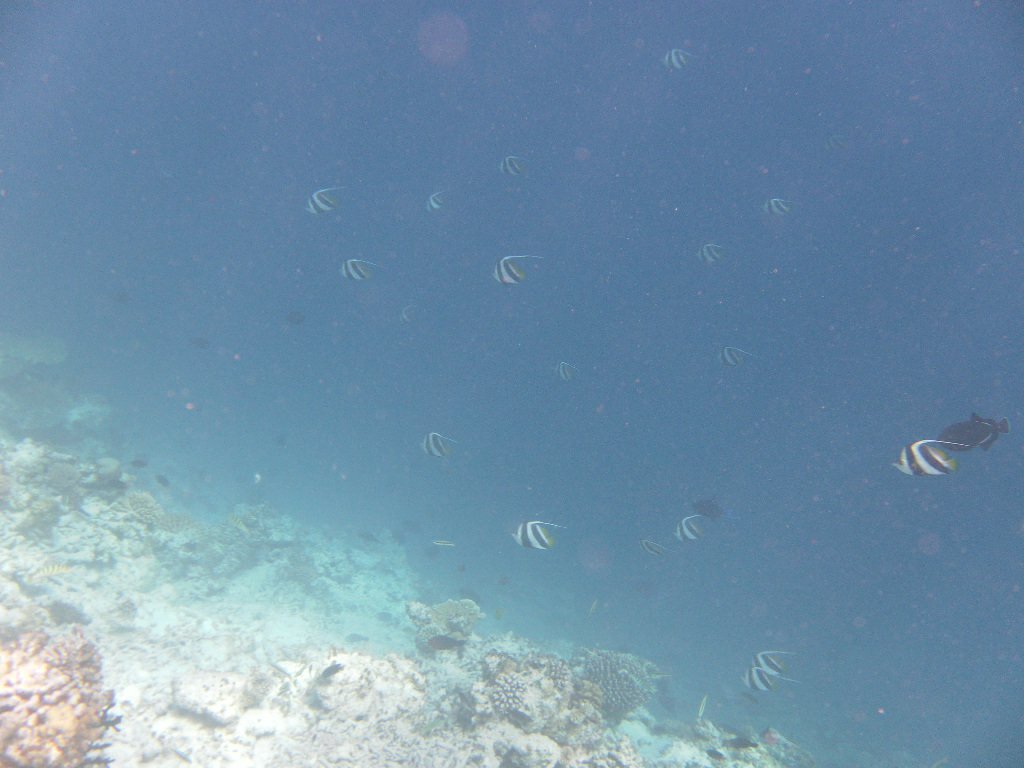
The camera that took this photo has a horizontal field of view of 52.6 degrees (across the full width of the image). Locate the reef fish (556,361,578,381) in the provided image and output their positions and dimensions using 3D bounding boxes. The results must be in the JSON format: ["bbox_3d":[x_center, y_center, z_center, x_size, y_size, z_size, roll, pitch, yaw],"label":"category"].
[{"bbox_3d":[0.332,-0.081,6.200,0.170,0.112,0.035,0,7,41],"label":"reef fish"}]

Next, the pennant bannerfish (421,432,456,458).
[{"bbox_3d":[-0.355,0.297,5.000,0.174,0.126,0.035,0,6,0],"label":"pennant bannerfish"}]

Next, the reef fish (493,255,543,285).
[{"bbox_3d":[0.023,-0.475,4.300,0.235,0.120,0.035,-1,8,33],"label":"reef fish"}]

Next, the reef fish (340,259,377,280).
[{"bbox_3d":[-0.766,-0.575,5.200,0.191,0.110,0.035,0,6,0],"label":"reef fish"}]

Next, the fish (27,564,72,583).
[{"bbox_3d":[-1.251,0.512,2.800,0.125,0.038,0.022,-15,8,9],"label":"fish"}]

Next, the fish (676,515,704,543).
[{"bbox_3d":[0.823,0.670,4.800,0.150,0.121,0.035,-15,6,1],"label":"fish"}]

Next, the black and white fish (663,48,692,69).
[{"bbox_3d":[0.959,-1.886,6.000,0.195,0.112,0.035,0,8,30],"label":"black and white fish"}]

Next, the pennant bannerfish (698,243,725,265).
[{"bbox_3d":[1.195,-0.781,6.200,0.185,0.112,0.035,0,9,29],"label":"pennant bannerfish"}]

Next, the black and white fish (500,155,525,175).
[{"bbox_3d":[0.003,-1.230,5.800,0.150,0.112,0.035,0,6,0],"label":"black and white fish"}]

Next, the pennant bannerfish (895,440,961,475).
[{"bbox_3d":[1.164,0.209,2.900,0.200,0.102,0.033,-1,9,21],"label":"pennant bannerfish"}]

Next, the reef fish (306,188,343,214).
[{"bbox_3d":[-0.924,-0.904,5.100,0.184,0.128,0.035,-15,6,1],"label":"reef fish"}]

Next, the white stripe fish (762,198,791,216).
[{"bbox_3d":[1.538,-1.023,6.000,0.190,0.105,0.035,0,9,27],"label":"white stripe fish"}]

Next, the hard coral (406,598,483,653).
[{"bbox_3d":[-0.274,0.980,4.230,0.308,0.219,0.262,0,6,0],"label":"hard coral"}]

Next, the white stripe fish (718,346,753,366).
[{"bbox_3d":[1.214,-0.149,5.600,0.195,0.108,0.035,0,6,0],"label":"white stripe fish"}]

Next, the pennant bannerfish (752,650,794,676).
[{"bbox_3d":[1.157,1.242,4.600,0.185,0.105,0.035,-1,8,30],"label":"pennant bannerfish"}]

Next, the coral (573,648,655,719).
[{"bbox_3d":[0.360,1.045,3.630,0.285,0.250,0.242,0,6,0],"label":"coral"}]

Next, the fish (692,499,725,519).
[{"bbox_3d":[1.101,0.697,5.800,0.180,0.112,0.050,5,6,0],"label":"fish"}]

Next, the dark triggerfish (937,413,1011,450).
[{"bbox_3d":[1.426,0.147,3.200,0.215,0.100,0.045,-12,5,19],"label":"dark triggerfish"}]

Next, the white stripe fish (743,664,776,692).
[{"bbox_3d":[1.100,1.308,4.600,0.151,0.124,0.035,-3,6,0],"label":"white stripe fish"}]

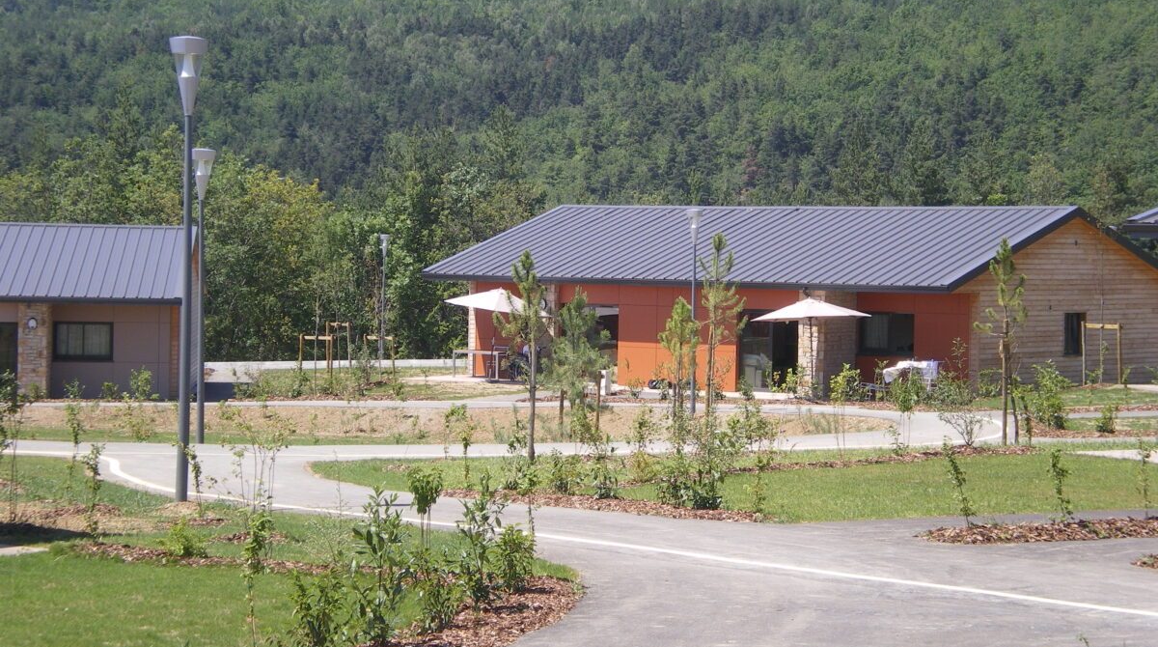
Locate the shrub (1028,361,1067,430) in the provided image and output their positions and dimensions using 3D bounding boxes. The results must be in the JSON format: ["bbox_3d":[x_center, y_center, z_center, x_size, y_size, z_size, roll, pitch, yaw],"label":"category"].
[{"bbox_3d":[9.900,1.519,61.500,0.856,1.468,0.814,1,2,0],"label":"shrub"}]

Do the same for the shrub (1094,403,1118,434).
[{"bbox_3d":[10.782,1.943,59.500,0.473,0.631,0.450,1,2,0],"label":"shrub"}]

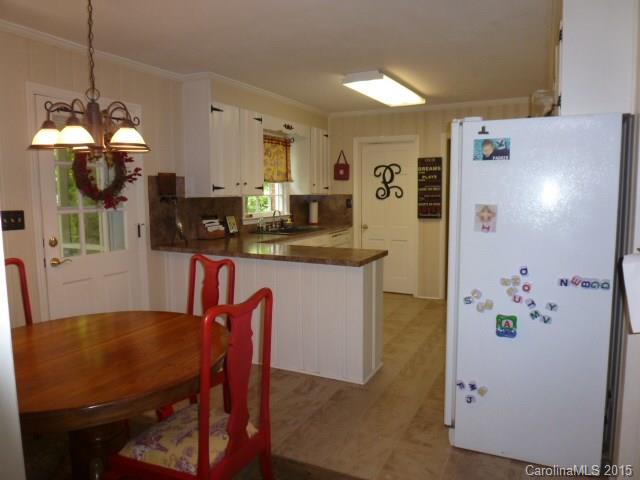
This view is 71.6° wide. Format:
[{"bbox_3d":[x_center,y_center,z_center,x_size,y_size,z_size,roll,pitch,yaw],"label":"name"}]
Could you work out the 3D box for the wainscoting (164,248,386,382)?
[{"bbox_3d":[-0.470,0.547,3.801,1.976,0.881,0.444,3,7,27],"label":"wainscoting"}]

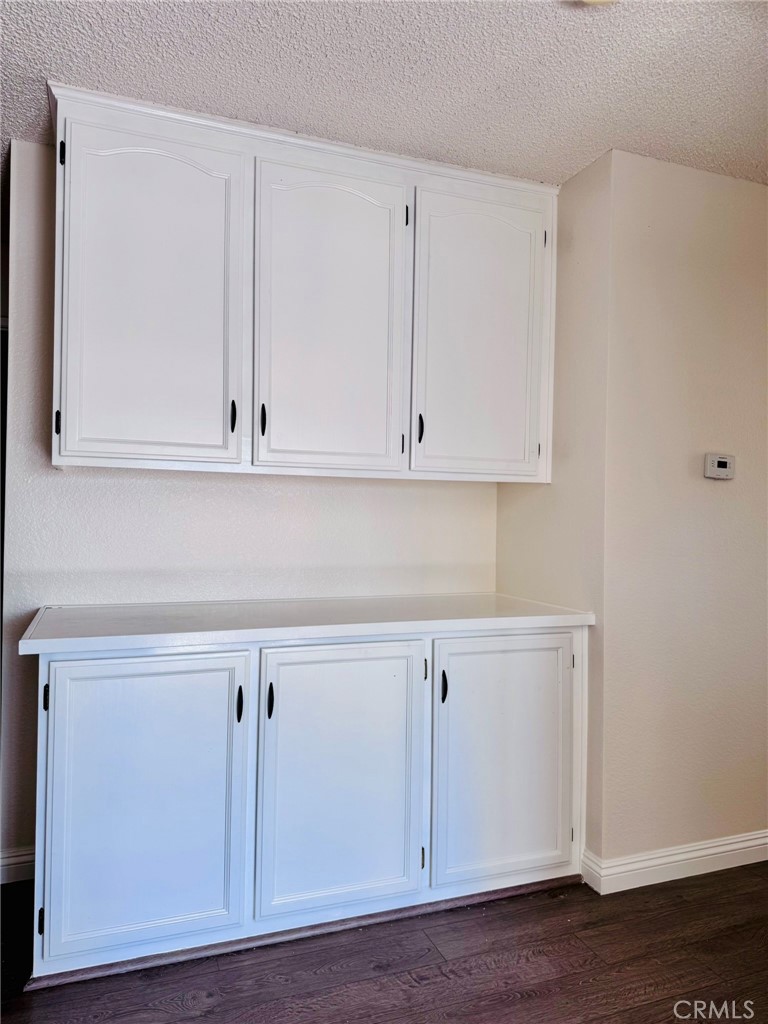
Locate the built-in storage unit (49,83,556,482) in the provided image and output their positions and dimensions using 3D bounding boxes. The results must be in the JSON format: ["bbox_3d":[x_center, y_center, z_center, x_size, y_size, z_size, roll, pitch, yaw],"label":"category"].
[{"bbox_3d":[-0.225,-0.662,2.492,1.685,1.084,0.400,1,0,-21],"label":"built-in storage unit"}]

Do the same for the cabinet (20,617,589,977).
[{"bbox_3d":[-0.217,0.784,2.389,1.710,0.907,0.630,1,0,-21],"label":"cabinet"}]

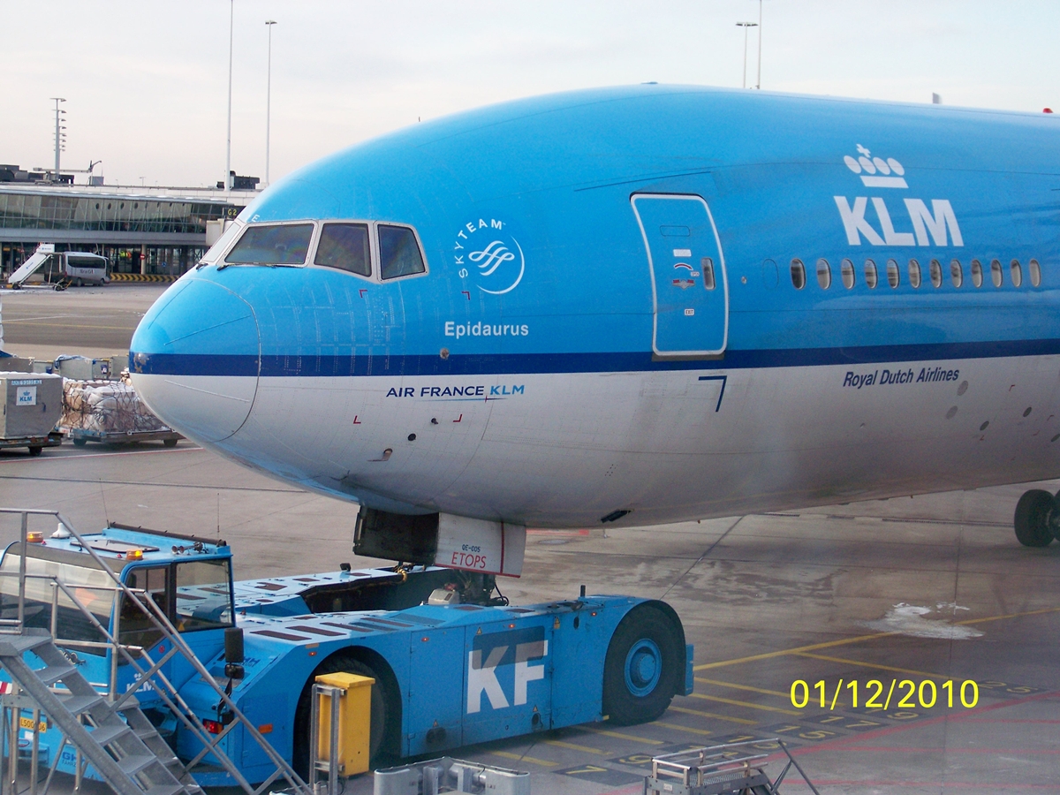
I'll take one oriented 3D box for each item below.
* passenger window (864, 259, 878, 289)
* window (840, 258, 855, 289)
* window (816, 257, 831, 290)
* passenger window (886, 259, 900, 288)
[{"bbox_3d":[4.574,-1.659,34.577,0.060,0.410,0.280,-8,-3,42],"label":"passenger window"},{"bbox_3d":[4.219,-1.639,34.197,0.060,0.410,0.280,-8,-3,43],"label":"window"},{"bbox_3d":[3.854,-1.619,33.820,0.060,0.410,0.280,-8,-4,44],"label":"window"},{"bbox_3d":[4.929,-1.681,34.973,0.060,0.410,0.280,-8,-3,42],"label":"passenger window"}]

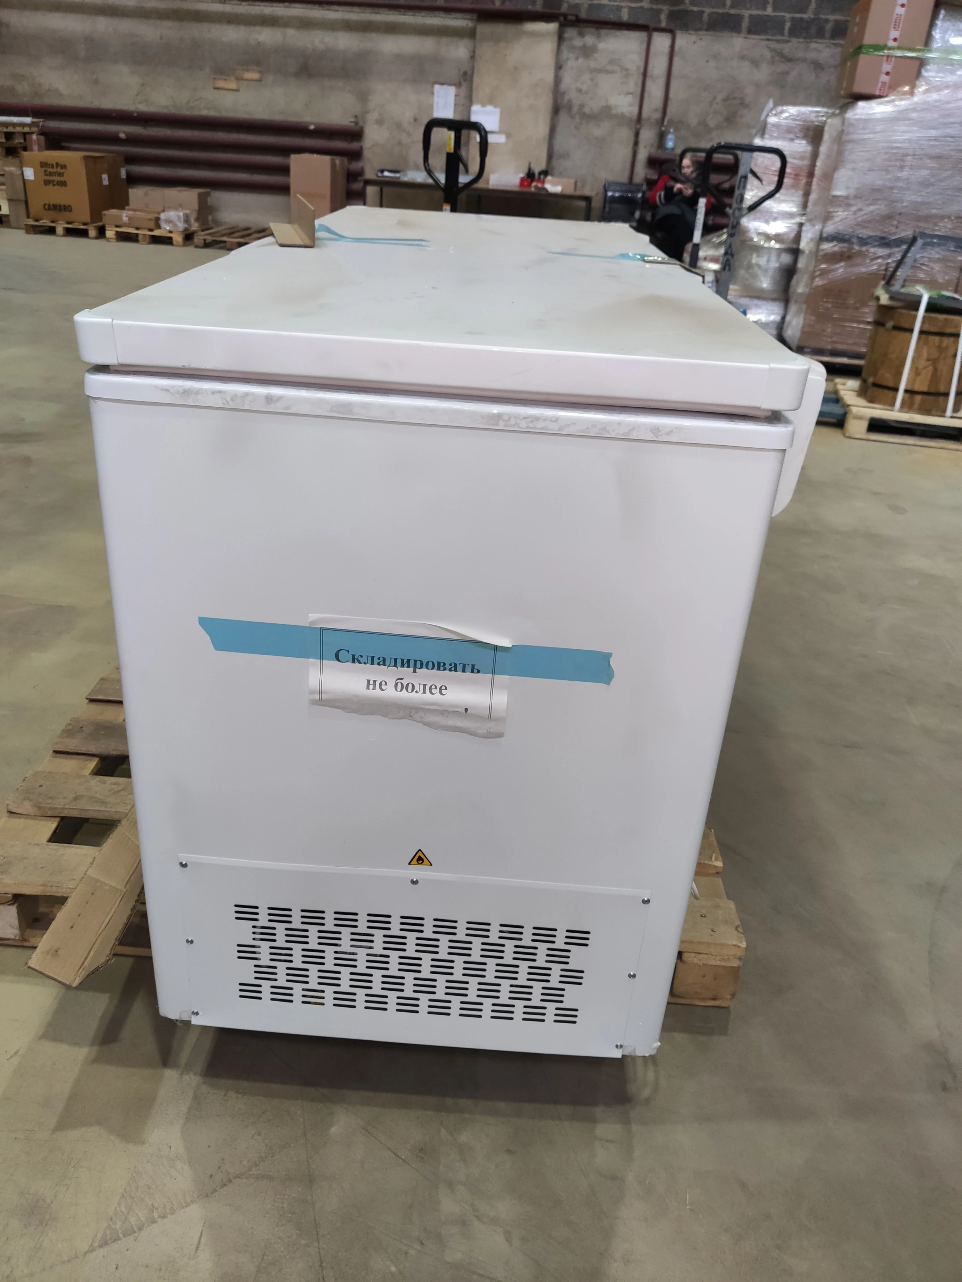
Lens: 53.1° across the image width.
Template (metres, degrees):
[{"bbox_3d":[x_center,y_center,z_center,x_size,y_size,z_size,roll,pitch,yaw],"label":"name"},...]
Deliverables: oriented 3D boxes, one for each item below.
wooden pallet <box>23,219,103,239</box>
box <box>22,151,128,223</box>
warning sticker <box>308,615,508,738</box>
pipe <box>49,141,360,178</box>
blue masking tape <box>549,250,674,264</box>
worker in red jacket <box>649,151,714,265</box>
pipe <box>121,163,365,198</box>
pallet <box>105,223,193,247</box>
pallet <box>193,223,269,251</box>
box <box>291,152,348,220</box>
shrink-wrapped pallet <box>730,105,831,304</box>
[{"bbox_3d":[-4.497,-4.726,10.904,0.790,0.144,1.200,4,28,0],"label":"wooden pallet"},{"bbox_3d":[-4.496,-5.088,10.763,0.655,0.626,1.150,4,28,0],"label":"box"},{"bbox_3d":[-0.076,0.042,1.013,0.210,0.132,0.010,4,27,0],"label":"warning sticker"},{"bbox_3d":[-3.179,-5.584,11.181,3.632,0.165,0.165,4,28,0],"label":"pipe"},{"bbox_3d":[0.205,-0.607,1.516,0.199,0.007,0.038,11,29,13],"label":"blue masking tape"},{"bbox_3d":[1.937,-4.111,9.460,0.620,1.205,0.800,11,28,12],"label":"worker in red jacket"},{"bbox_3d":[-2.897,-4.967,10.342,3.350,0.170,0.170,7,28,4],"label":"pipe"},{"bbox_3d":[-3.530,-4.537,10.674,0.800,0.144,1.200,4,28,0],"label":"pallet"},{"bbox_3d":[-2.499,-4.367,10.459,0.800,0.144,1.200,6,27,3],"label":"pallet"},{"bbox_3d":[-1.678,-4.551,9.975,0.406,0.846,0.540,7,28,5],"label":"box"},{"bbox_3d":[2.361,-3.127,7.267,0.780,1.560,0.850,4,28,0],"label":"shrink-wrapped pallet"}]

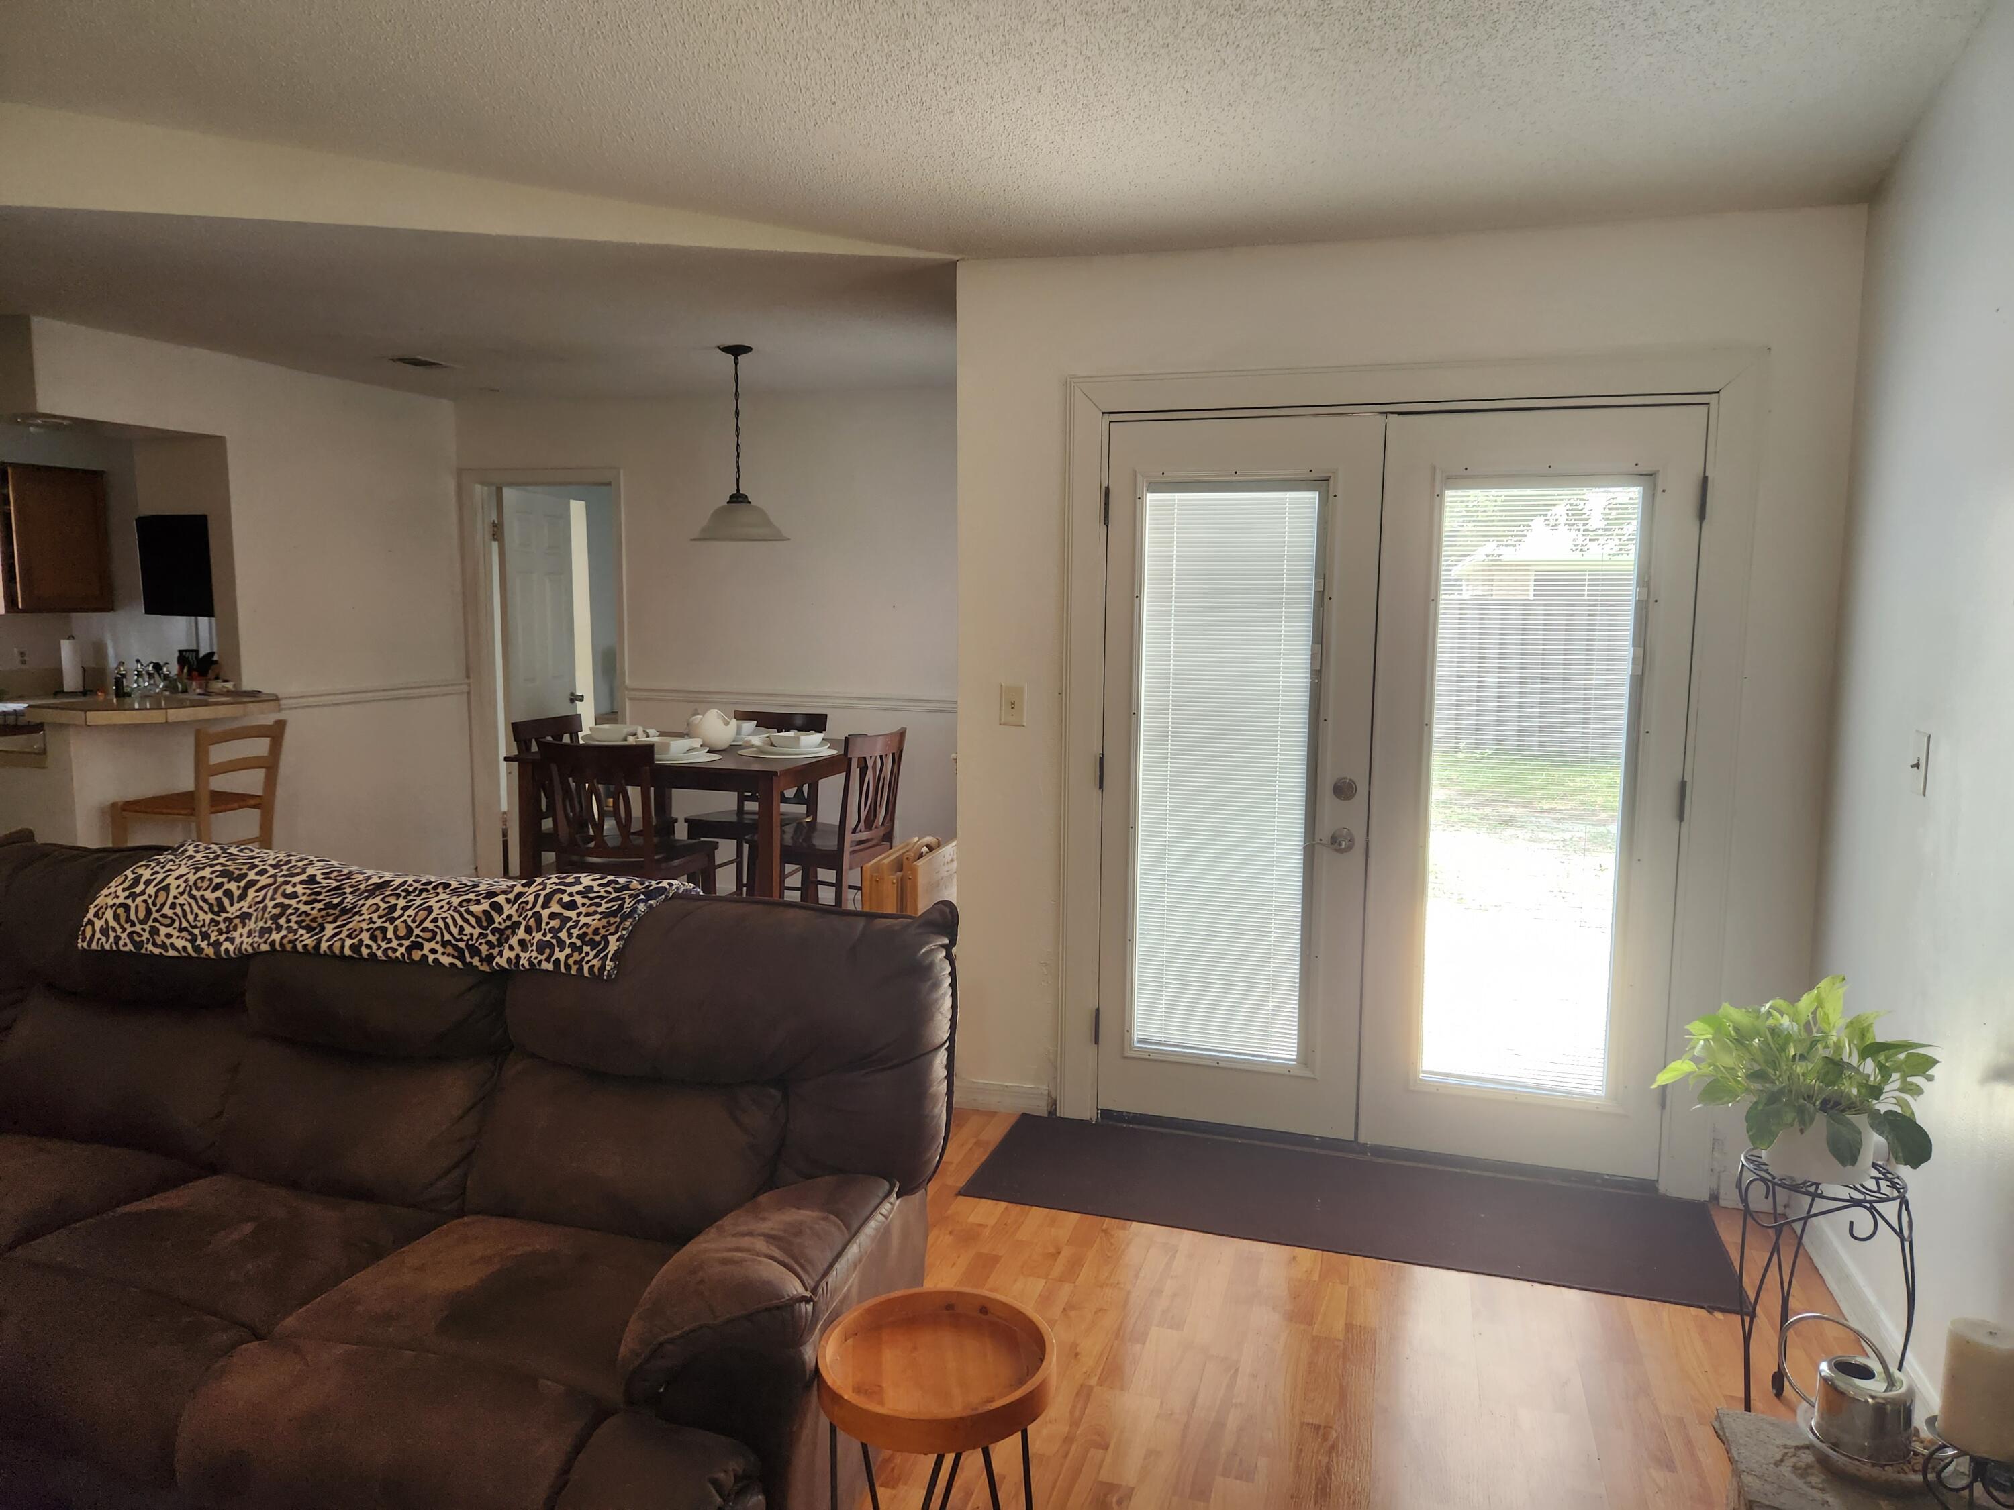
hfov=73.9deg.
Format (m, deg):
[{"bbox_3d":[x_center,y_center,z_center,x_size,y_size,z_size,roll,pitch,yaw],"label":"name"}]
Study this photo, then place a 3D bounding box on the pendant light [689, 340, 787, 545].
[{"bbox_3d":[-1.039,-1.195,5.151,0.373,0.727,0.373,0,7,0],"label":"pendant light"}]

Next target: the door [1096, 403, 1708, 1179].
[{"bbox_3d":[1.004,0.085,3.645,1.504,1.991,0.050,3,7,17],"label":"door"}]

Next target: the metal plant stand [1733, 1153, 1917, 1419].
[{"bbox_3d":[1.479,1.011,2.454,0.280,0.518,0.280,3,7,17],"label":"metal plant stand"}]

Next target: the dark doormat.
[{"bbox_3d":[0.844,1.144,3.463,1.837,0.010,0.580,3,7,17],"label":"dark doormat"}]

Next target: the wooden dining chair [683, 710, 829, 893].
[{"bbox_3d":[-1.046,0.350,5.694,0.455,1.025,0.500,2,7,15],"label":"wooden dining chair"}]

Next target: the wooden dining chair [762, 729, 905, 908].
[{"bbox_3d":[-0.679,0.412,5.187,0.500,1.025,0.455,4,7,25],"label":"wooden dining chair"}]

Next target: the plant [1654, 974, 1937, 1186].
[{"bbox_3d":[1.437,0.575,2.407,0.460,0.370,0.410,3,7,17],"label":"plant"}]

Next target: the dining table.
[{"bbox_3d":[-1.210,0.435,5.434,1.115,0.915,1.050,2,7,16],"label":"dining table"}]

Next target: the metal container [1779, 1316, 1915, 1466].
[{"bbox_3d":[1.217,0.901,1.937,0.170,0.172,0.124,4,7,27],"label":"metal container"}]

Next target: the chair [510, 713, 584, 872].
[{"bbox_3d":[-1.673,0.373,5.449,0.500,1.025,0.455,3,7,18],"label":"chair"}]

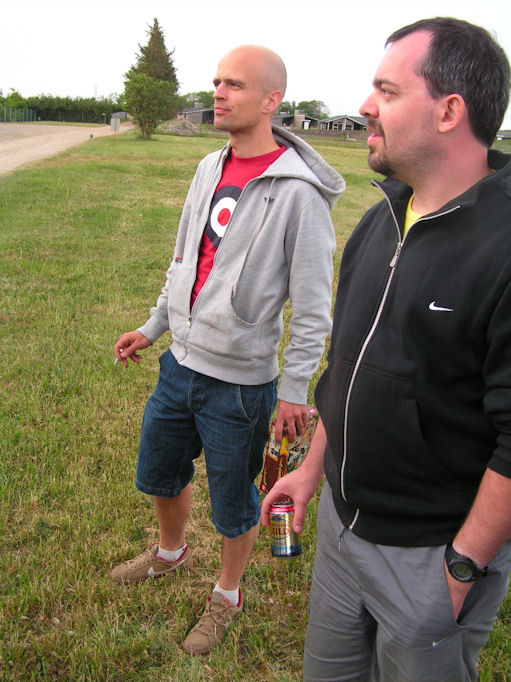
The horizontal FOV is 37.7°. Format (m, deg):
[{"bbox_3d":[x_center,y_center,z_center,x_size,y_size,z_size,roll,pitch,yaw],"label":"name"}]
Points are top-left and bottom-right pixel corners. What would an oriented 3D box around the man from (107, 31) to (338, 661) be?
[{"bbox_3d":[-0.091,0.019,2.394,0.530,1.800,0.620,-12,22,-40],"label":"man"}]

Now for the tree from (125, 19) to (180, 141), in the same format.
[{"bbox_3d":[-7.106,-17.848,51.136,3.690,7.771,3.505,3,16,0],"label":"tree"}]

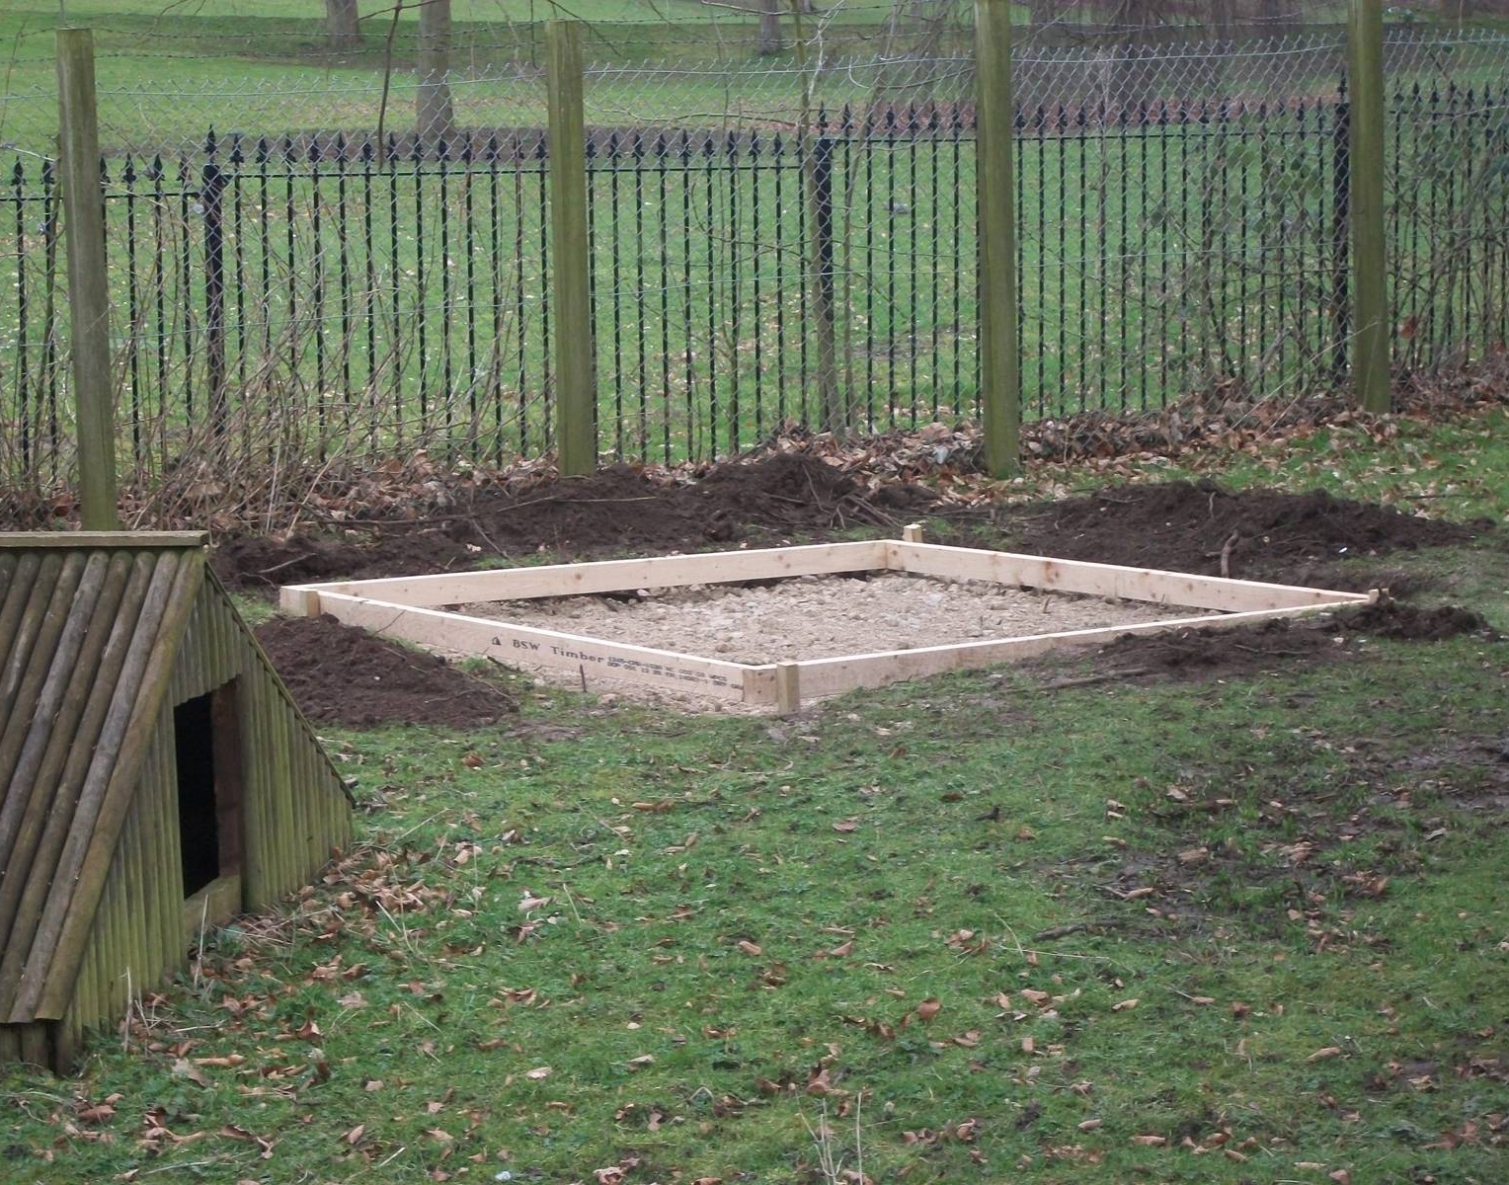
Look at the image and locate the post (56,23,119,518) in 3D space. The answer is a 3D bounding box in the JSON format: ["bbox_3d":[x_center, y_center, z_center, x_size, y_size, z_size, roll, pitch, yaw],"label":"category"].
[{"bbox_3d":[-2.228,-1.022,14.646,0.128,1.705,0.128,-6,8,-32],"label":"post"}]

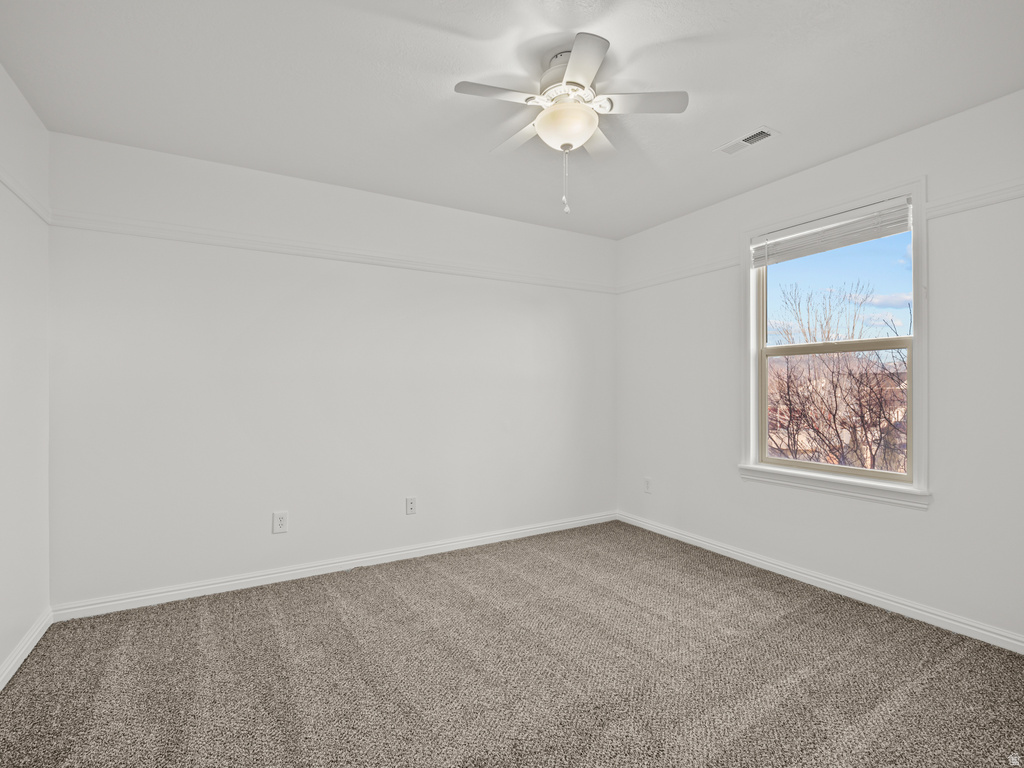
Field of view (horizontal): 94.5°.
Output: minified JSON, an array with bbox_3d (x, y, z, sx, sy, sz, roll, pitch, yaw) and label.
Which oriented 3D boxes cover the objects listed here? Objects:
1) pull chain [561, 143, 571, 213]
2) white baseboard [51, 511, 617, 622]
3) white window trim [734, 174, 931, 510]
[{"bbox_3d":[0.212,-0.798,1.860,0.032,0.262,0.027,0,0,6],"label":"pull chain"},{"bbox_3d":[-0.672,1.135,3.220,3.673,0.086,0.015,0,0,-29],"label":"white baseboard"},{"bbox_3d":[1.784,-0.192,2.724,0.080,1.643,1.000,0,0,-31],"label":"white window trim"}]

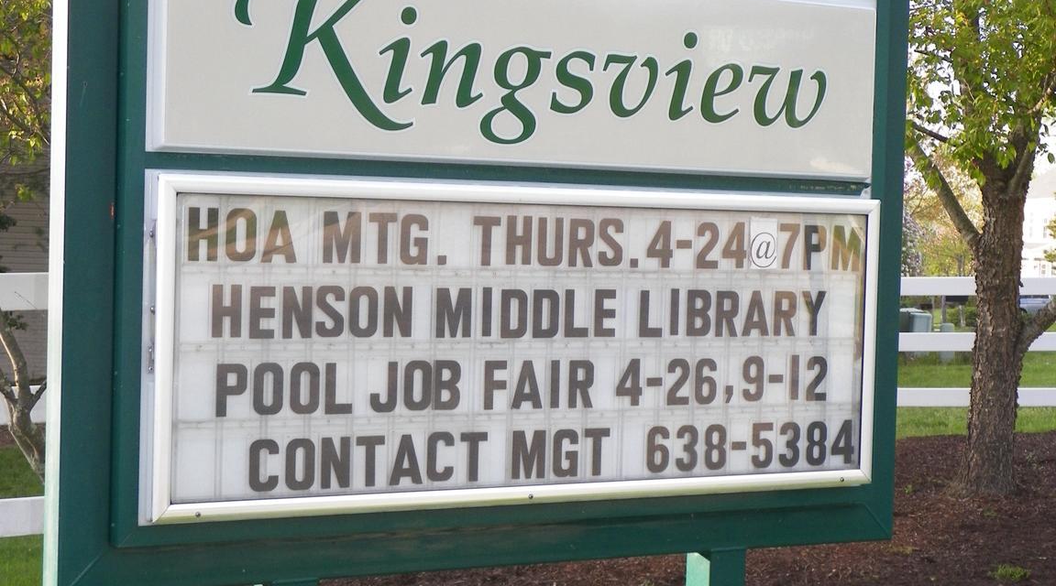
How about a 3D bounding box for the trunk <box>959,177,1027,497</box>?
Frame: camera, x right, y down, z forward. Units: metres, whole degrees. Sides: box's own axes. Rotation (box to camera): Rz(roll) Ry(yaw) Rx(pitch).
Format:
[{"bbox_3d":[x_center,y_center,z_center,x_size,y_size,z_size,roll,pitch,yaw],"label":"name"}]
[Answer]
[{"bbox_3d":[2.647,0.233,10.800,0.320,1.800,0.320,4,2,13],"label":"trunk"}]

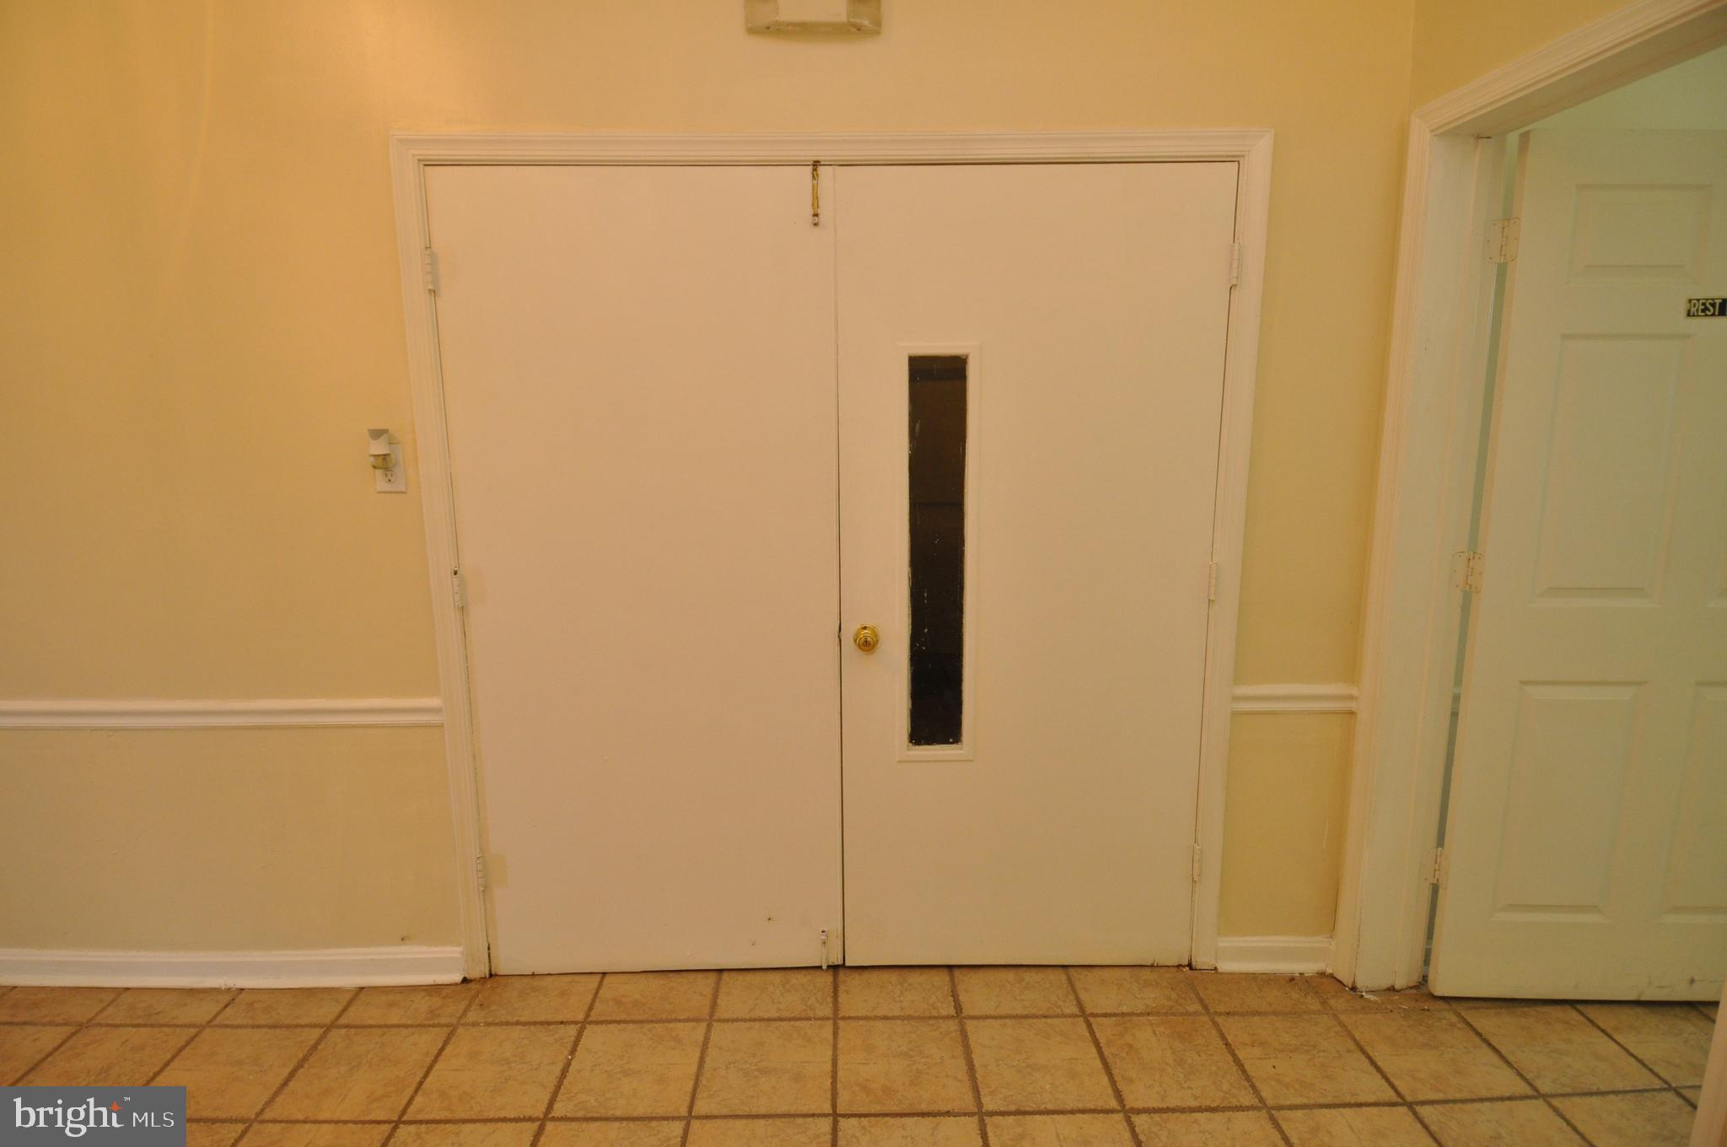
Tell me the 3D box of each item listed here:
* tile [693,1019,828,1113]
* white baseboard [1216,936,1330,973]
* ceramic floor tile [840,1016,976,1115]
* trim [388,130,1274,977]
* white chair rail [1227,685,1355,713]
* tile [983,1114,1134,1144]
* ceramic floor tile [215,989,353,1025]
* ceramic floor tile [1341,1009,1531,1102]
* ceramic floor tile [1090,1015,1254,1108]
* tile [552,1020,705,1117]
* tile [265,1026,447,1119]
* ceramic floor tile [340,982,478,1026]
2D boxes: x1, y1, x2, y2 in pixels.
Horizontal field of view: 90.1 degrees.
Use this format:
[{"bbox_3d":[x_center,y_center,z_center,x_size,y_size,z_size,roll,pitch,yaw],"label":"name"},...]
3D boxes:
[{"bbox_3d":[-0.216,1.130,1.978,0.296,0.010,0.296,0,9,-1],"label":"tile"},{"bbox_3d":[1.105,1.026,2.314,0.301,0.086,0.016,0,9,-1],"label":"white baseboard"},{"bbox_3d":[0.091,1.127,1.982,0.296,0.010,0.296,0,9,-1],"label":"ceramic floor tile"},{"bbox_3d":[-0.057,0.028,2.153,2.019,2.108,0.025,0,9,-1],"label":"trim"},{"bbox_3d":[1.109,0.322,2.217,0.333,0.066,0.025,0,9,-1],"label":"white chair rail"},{"bbox_3d":[0.405,1.175,1.681,0.296,0.010,0.296,0,9,-1],"label":"tile"},{"bbox_3d":[-1.462,1.106,2.196,0.296,0.010,0.150,0,9,-1],"label":"ceramic floor tile"},{"bbox_3d":[1.319,1.118,2.007,0.296,0.010,0.296,0,9,-1],"label":"ceramic floor tile"},{"bbox_3d":[0.706,1.123,1.992,0.296,0.010,0.296,0,9,-1],"label":"ceramic floor tile"},{"bbox_3d":[-0.525,1.135,1.977,0.296,0.010,0.296,0,9,-1],"label":"tile"},{"bbox_3d":[-1.142,1.139,1.969,0.296,0.010,0.296,0,9,-1],"label":"tile"},{"bbox_3d":[-1.154,1.104,2.201,0.296,0.010,0.156,0,9,-1],"label":"ceramic floor tile"}]

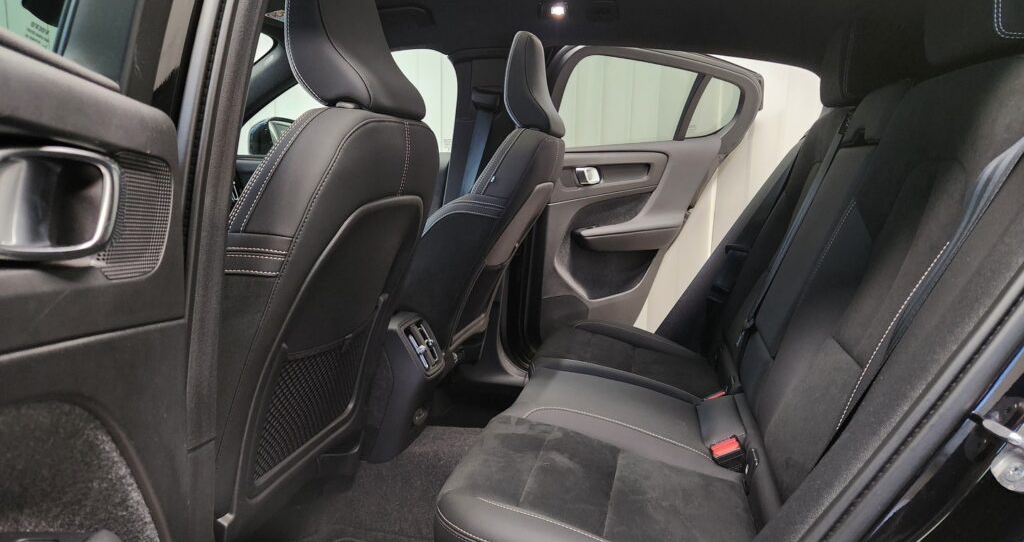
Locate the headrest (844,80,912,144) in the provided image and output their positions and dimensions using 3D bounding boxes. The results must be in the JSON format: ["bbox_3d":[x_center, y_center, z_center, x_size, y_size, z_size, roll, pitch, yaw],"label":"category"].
[{"bbox_3d":[0.689,-0.272,1.183,0.130,0.150,0.260,3,11,12],"label":"headrest"}]

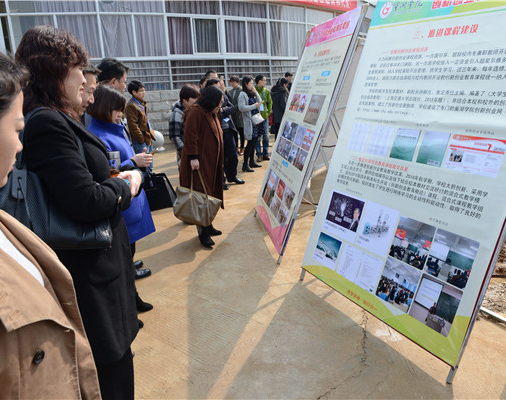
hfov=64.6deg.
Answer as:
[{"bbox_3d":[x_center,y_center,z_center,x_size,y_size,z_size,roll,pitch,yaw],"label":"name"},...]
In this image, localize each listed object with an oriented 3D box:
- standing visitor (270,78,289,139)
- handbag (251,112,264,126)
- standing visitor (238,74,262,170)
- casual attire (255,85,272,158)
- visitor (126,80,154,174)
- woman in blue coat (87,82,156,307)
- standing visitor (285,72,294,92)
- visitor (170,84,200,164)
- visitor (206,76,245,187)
[{"bbox_3d":[0.659,-1.980,9.327,0.360,1.635,0.500,-11,18,-29],"label":"standing visitor"},{"bbox_3d":[0.093,-1.416,7.034,0.220,0.160,0.090,-36,28,-17],"label":"handbag"},{"bbox_3d":[-0.081,-1.385,7.299,0.420,1.678,0.480,3,17,19],"label":"standing visitor"},{"bbox_3d":[0.180,-1.568,8.205,0.340,1.464,0.500,13,22,43],"label":"casual attire"},{"bbox_3d":[-1.511,-0.795,5.528,0.340,1.642,0.500,2,17,14],"label":"visitor"},{"bbox_3d":[-0.861,0.068,2.584,0.460,1.566,0.500,-2,16,0],"label":"woman in blue coat"},{"bbox_3d":[0.936,-2.333,10.247,0.340,1.780,0.500,0,16,10],"label":"standing visitor"},{"bbox_3d":[-0.735,-0.623,4.966,0.420,1.560,0.500,0,16,8],"label":"visitor"},{"bbox_3d":[-0.389,-1.045,6.258,0.400,1.626,0.520,5,18,24],"label":"visitor"}]

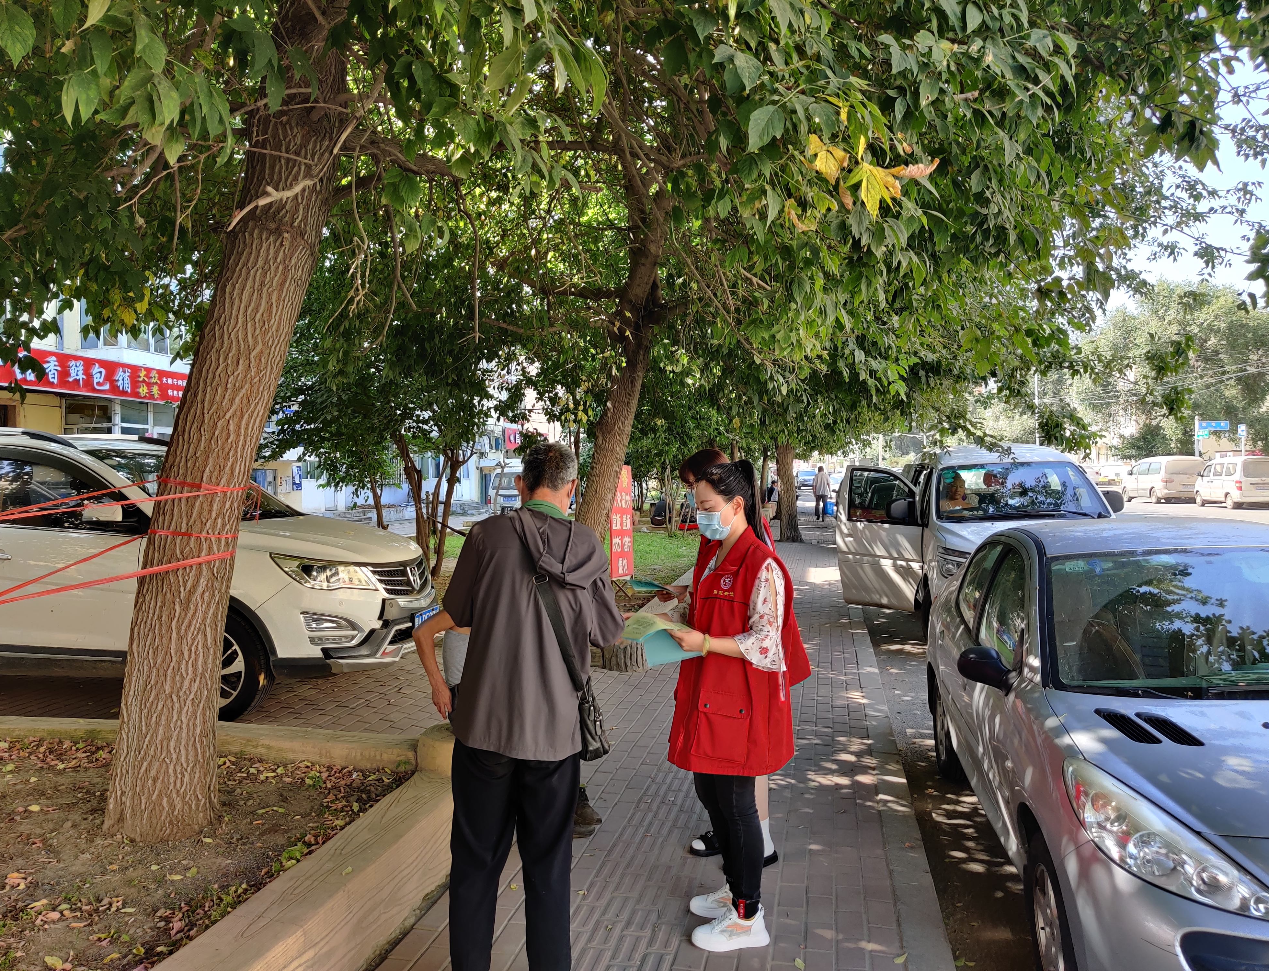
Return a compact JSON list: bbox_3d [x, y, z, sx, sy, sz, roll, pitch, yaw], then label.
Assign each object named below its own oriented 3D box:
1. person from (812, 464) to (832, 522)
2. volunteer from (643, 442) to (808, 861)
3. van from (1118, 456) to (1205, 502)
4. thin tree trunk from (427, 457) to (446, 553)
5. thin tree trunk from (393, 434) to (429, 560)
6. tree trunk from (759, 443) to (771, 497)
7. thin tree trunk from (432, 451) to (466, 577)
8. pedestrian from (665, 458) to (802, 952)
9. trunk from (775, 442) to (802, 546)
[{"bbox_3d":[5.800,0.235,31.300,0.560,1.710,0.420,0,1,9],"label":"person"},{"bbox_3d":[0.381,0.675,4.070,0.600,1.650,0.500,0,1,-8],"label":"volunteer"},{"bbox_3d":[22.600,-0.200,43.300,1.830,1.970,4.900,0,1,6],"label":"van"},{"bbox_3d":[-3.292,0.296,16.900,0.320,1.670,0.270,0,1,0],"label":"thin tree trunk"},{"bbox_3d":[-3.004,0.238,13.600,0.470,1.800,0.350,0,1,0],"label":"thin tree trunk"},{"bbox_3d":[4.651,-0.415,36.000,0.400,2.100,0.360,0,1,0],"label":"tree trunk"},{"bbox_3d":[-2.493,0.388,13.600,0.430,1.690,0.330,0,1,0],"label":"thin tree trunk"},{"bbox_3d":[0.337,0.714,3.420,0.440,1.610,0.480,0,1,-18],"label":"pedestrian"},{"bbox_3d":[3.421,0.168,22.400,0.550,2.250,0.500,0,1,0],"label":"trunk"}]

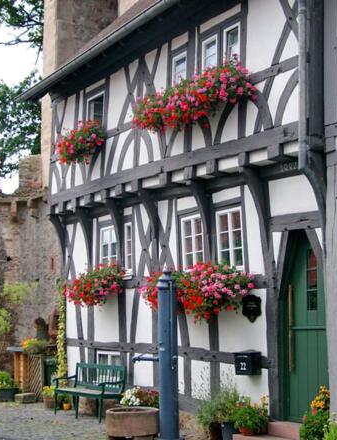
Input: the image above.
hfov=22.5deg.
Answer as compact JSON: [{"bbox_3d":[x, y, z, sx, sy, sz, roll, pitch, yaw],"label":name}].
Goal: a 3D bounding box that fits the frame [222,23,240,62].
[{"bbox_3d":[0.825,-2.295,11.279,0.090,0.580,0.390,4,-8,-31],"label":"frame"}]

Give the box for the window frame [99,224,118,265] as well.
[{"bbox_3d":[-0.980,0.500,14.709,0.100,0.760,0.674,4,-8,-31],"label":"window frame"}]

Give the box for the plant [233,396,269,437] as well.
[{"bbox_3d":[1.013,2.399,10.350,0.410,0.470,0.410,0,-7,0],"label":"plant"}]

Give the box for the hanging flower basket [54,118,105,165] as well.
[{"bbox_3d":[-1.534,-1.361,14.694,0.420,0.560,1.100,4,-8,-31],"label":"hanging flower basket"}]

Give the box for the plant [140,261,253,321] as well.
[{"bbox_3d":[0.321,1.036,11.858,0.480,0.640,2.552,4,-8,-31],"label":"plant"}]

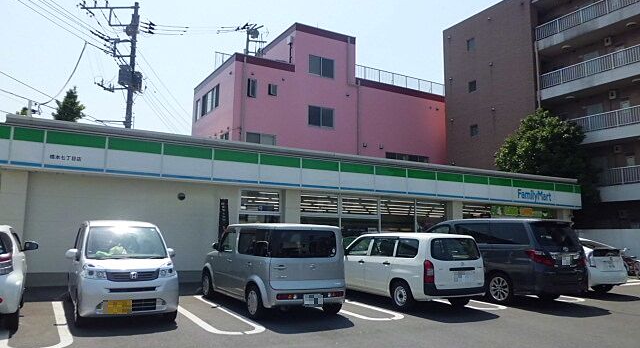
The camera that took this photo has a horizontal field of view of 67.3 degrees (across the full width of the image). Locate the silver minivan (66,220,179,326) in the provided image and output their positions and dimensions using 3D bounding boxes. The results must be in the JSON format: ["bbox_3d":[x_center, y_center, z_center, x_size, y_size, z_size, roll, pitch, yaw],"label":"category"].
[{"bbox_3d":[-3.559,1.665,8.607,1.500,1.610,3.400,5,-8,-30],"label":"silver minivan"}]

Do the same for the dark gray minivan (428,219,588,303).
[{"bbox_3d":[4.053,2.126,12.379,1.840,1.890,4.850,5,-8,-30],"label":"dark gray minivan"}]

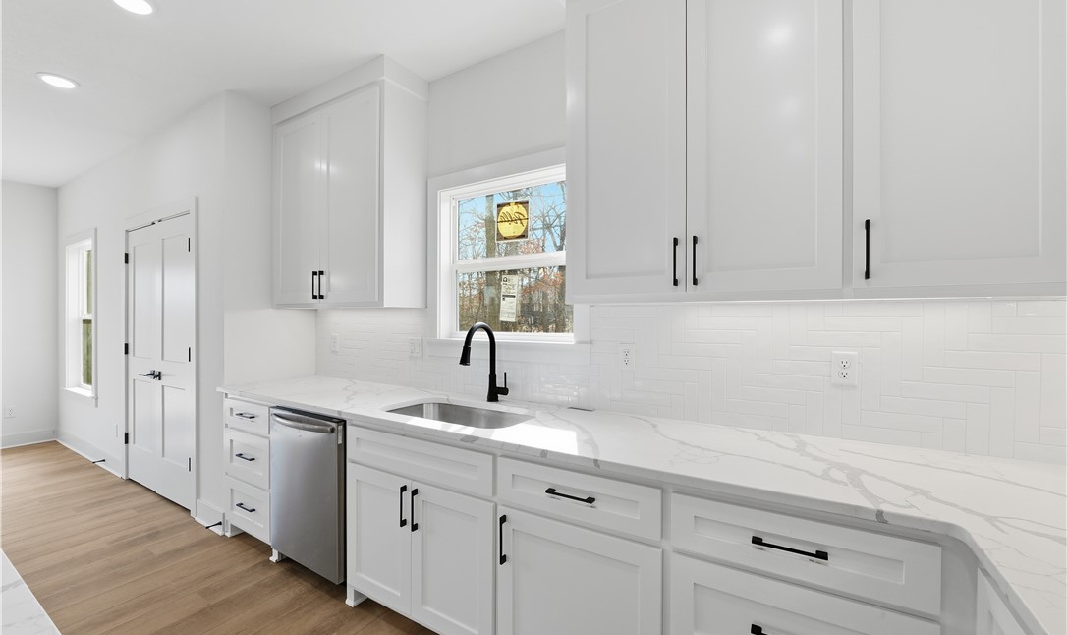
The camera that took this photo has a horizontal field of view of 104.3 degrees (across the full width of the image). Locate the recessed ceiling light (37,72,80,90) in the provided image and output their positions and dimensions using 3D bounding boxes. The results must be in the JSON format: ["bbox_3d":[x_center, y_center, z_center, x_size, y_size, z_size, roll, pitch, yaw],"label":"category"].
[{"bbox_3d":[-2.844,-1.415,2.479,0.171,0.030,0.171,0,0,30],"label":"recessed ceiling light"}]

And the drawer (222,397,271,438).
[{"bbox_3d":[-1.541,0.571,2.638,0.509,0.156,0.525,0,0,30],"label":"drawer"}]

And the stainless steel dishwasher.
[{"bbox_3d":[-1.031,0.876,2.343,0.607,0.790,0.619,0,0,30],"label":"stainless steel dishwasher"}]

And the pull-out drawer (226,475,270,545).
[{"bbox_3d":[-1.540,1.110,2.640,0.509,0.294,0.525,0,0,30],"label":"pull-out drawer"}]

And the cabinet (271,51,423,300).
[{"bbox_3d":[-1.212,-0.738,2.667,1.137,1.358,0.332,0,0,30],"label":"cabinet"}]

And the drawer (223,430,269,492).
[{"bbox_3d":[-1.541,0.808,2.639,0.509,0.289,0.525,0,0,30],"label":"drawer"}]

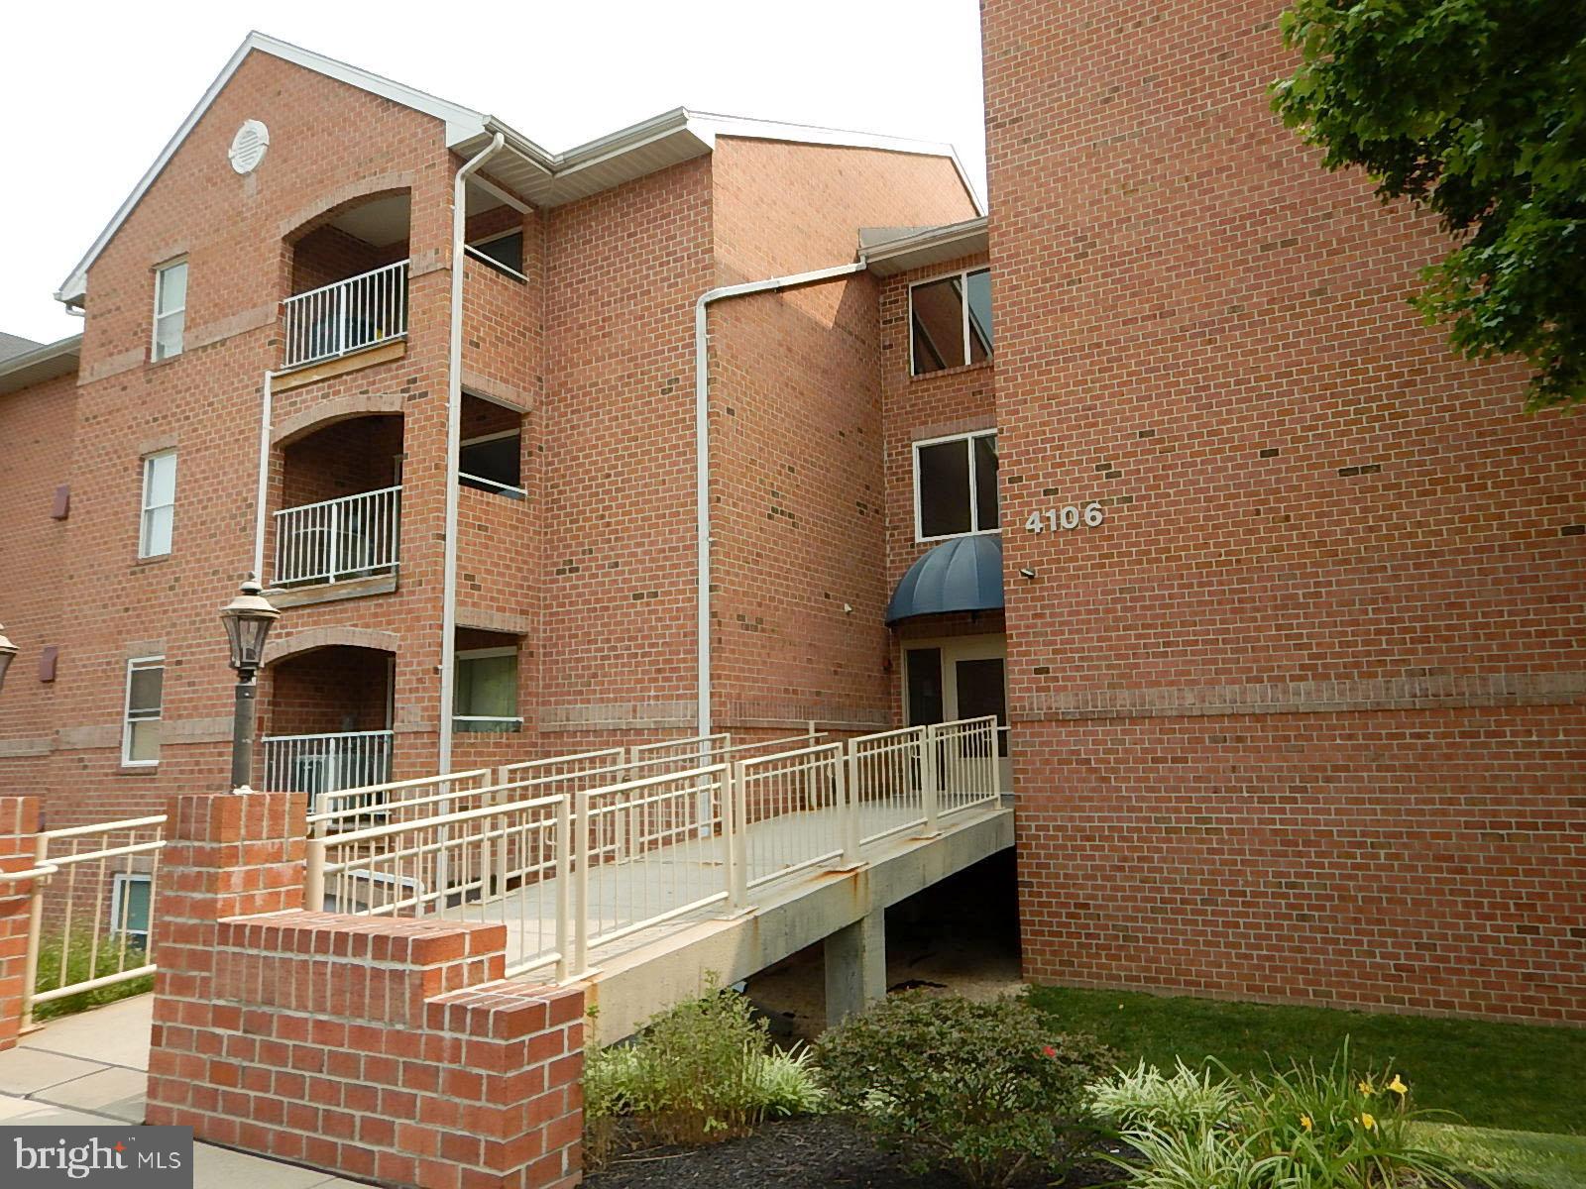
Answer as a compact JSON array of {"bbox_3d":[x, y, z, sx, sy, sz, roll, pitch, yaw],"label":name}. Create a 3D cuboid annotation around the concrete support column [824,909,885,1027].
[{"bbox_3d":[0.527,3.221,9.140,0.360,1.150,0.400,-6,-10,29],"label":"concrete support column"}]

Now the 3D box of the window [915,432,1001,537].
[{"bbox_3d":[2.684,-1.606,16.146,1.870,1.530,0.120,-6,-10,29],"label":"window"}]

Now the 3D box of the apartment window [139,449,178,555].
[{"bbox_3d":[-8.818,-1.227,15.322,0.780,1.450,0.120,-6,-10,29],"label":"apartment window"}]

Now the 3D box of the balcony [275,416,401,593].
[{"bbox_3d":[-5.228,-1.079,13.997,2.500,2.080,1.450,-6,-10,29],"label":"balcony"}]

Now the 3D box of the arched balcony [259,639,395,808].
[{"bbox_3d":[-5.165,1.730,13.582,2.500,2.080,1.450,-6,-10,29],"label":"arched balcony"}]

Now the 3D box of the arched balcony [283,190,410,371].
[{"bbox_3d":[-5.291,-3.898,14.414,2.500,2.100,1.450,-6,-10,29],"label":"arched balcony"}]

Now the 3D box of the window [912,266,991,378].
[{"bbox_3d":[2.628,-4.138,16.520,1.840,1.470,0.120,-6,-10,29],"label":"window"}]

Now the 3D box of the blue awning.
[{"bbox_3d":[2.425,-0.296,15.456,2.780,1.220,1.050,-6,-10,29],"label":"blue awning"}]

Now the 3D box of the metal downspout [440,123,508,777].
[{"bbox_3d":[-3.575,-0.875,12.348,0.600,9.100,0.120,-6,-10,29],"label":"metal downspout"}]

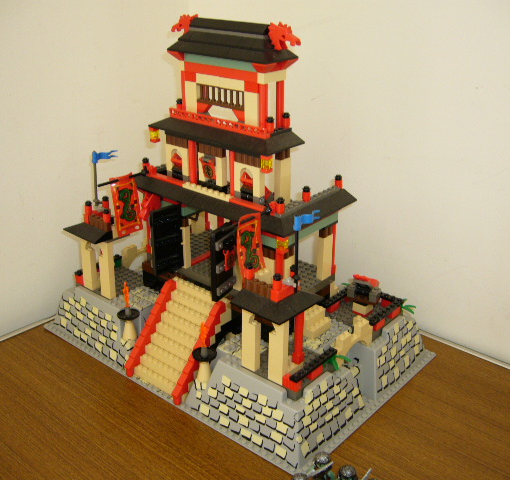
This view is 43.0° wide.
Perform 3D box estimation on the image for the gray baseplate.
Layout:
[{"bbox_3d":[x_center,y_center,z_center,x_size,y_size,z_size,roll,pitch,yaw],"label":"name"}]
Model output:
[{"bbox_3d":[-0.024,0.090,0.741,0.384,0.059,0.256,19,29,36],"label":"gray baseplate"}]

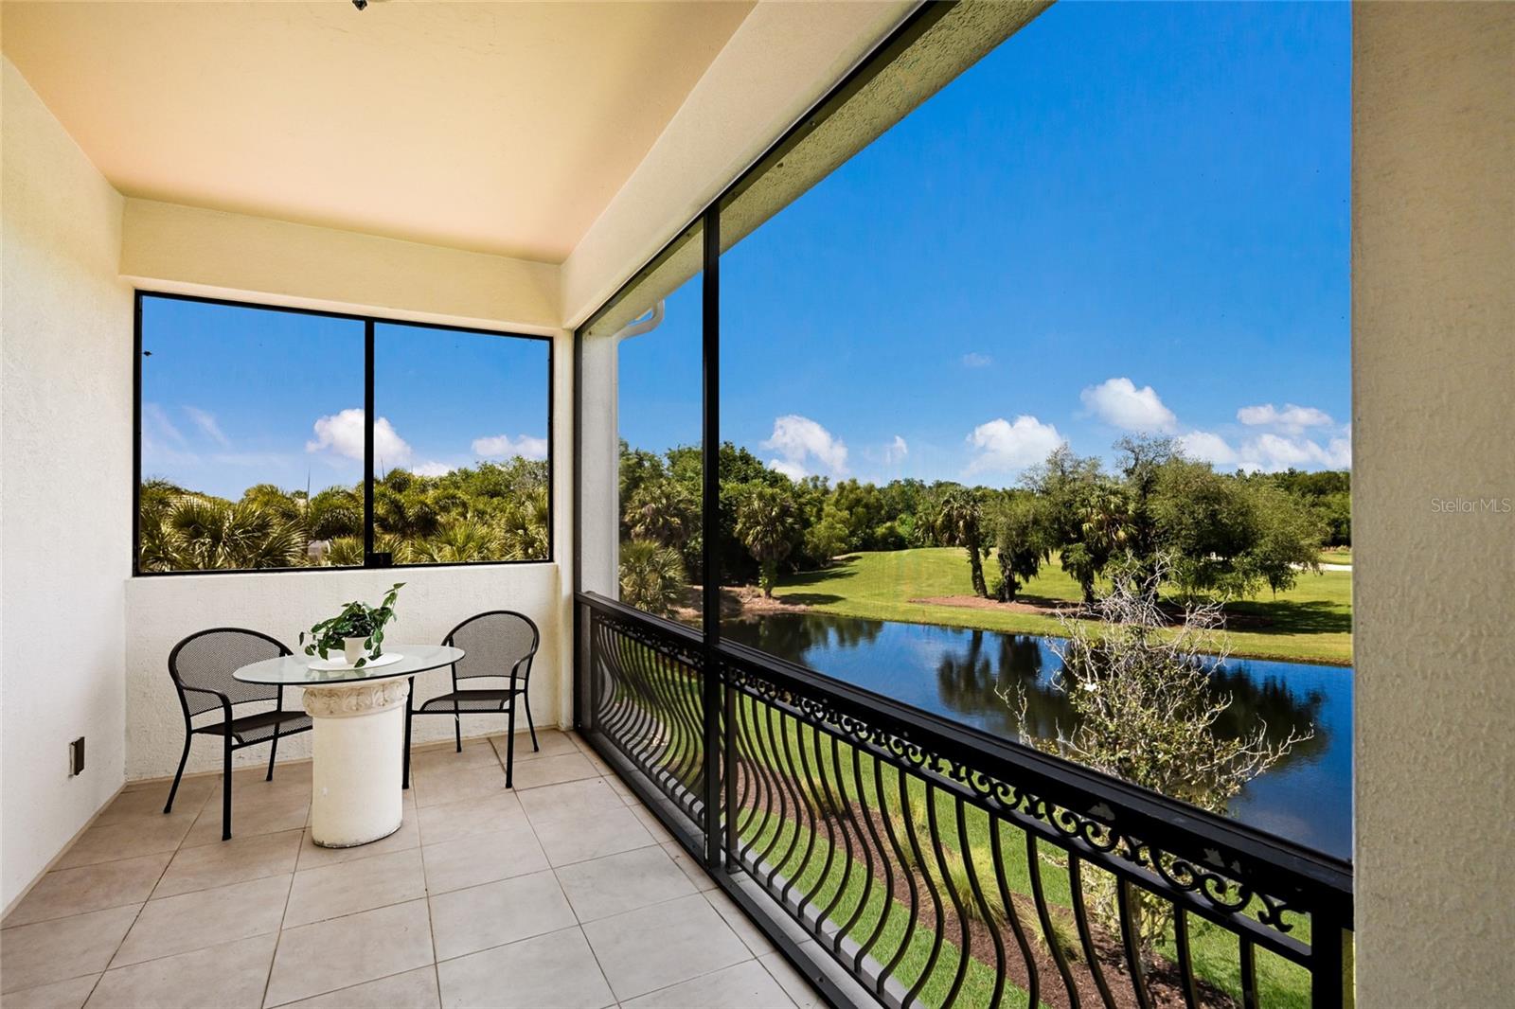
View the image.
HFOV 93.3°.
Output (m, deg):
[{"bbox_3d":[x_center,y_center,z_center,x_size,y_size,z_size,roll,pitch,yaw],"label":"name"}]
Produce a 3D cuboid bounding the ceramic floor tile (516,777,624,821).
[{"bbox_3d":[-0.936,1.482,3.586,0.456,0.012,0.452,0,0,-28],"label":"ceramic floor tile"}]

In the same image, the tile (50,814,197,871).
[{"bbox_3d":[-2.780,1.499,3.169,0.410,0.012,0.447,0,0,-28],"label":"tile"}]

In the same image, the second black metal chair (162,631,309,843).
[{"bbox_3d":[-2.492,1.066,3.540,0.610,0.855,0.575,0,0,29],"label":"second black metal chair"}]

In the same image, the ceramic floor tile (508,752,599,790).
[{"bbox_3d":[-1.145,1.484,3.980,0.456,0.012,0.452,0,0,-28],"label":"ceramic floor tile"}]

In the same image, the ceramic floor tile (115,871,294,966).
[{"bbox_3d":[-1.945,1.474,2.548,0.456,0.012,0.452,0,0,-28],"label":"ceramic floor tile"}]

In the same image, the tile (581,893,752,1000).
[{"bbox_3d":[-0.311,1.475,2.405,0.456,0.012,0.452,0,0,-28],"label":"tile"}]

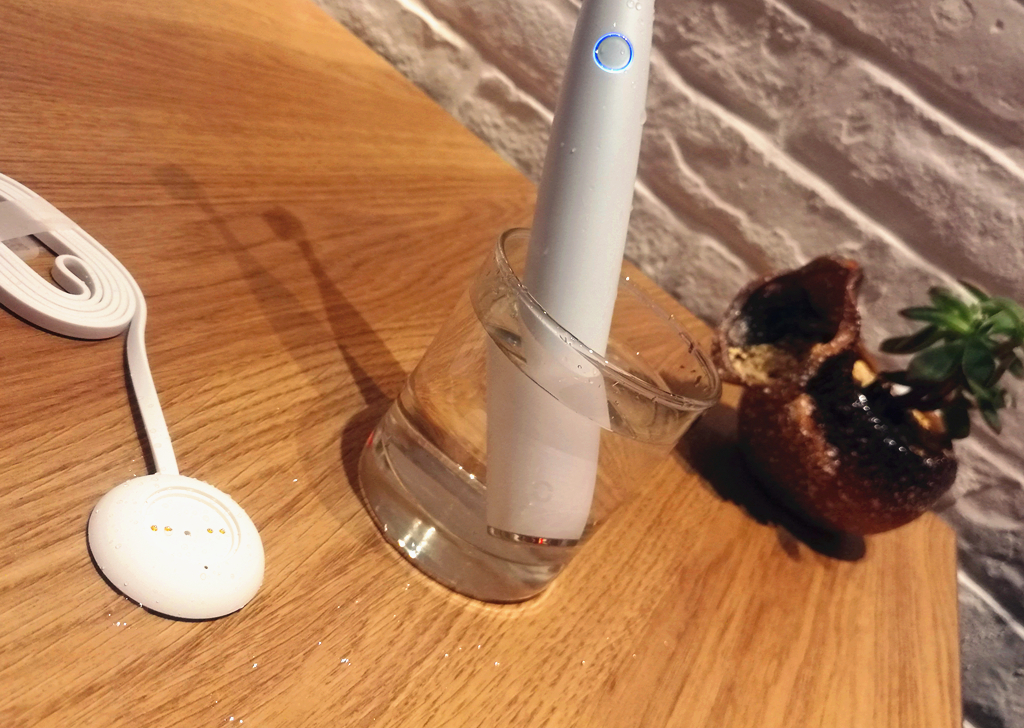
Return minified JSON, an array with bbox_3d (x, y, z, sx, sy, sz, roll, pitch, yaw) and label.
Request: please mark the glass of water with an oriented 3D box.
[{"bbox_3d":[0.007,0.017,0.262,0.081,0.092,0.081,42,27,14],"label":"glass of water"}]

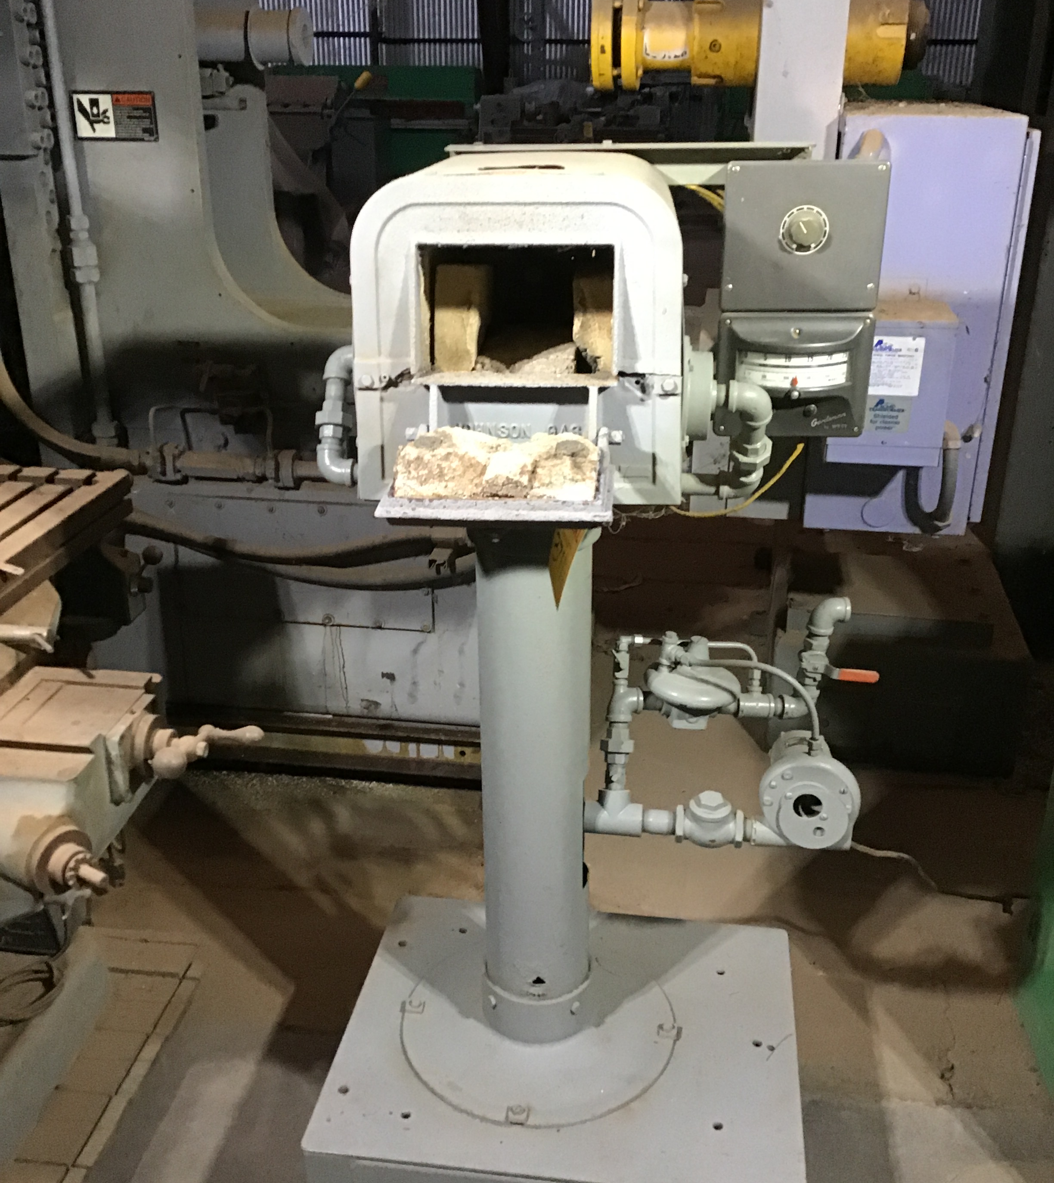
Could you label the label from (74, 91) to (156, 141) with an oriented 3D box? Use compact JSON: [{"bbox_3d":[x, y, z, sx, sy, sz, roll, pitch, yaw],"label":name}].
[{"bbox_3d":[-0.828,-0.955,2.530,0.177,0.094,0.004,3,25,8],"label":"label"}]

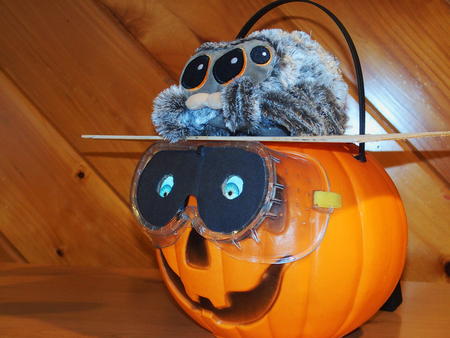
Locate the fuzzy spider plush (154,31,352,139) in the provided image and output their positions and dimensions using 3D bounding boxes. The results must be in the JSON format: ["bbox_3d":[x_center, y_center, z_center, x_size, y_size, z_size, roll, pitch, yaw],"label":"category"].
[{"bbox_3d":[0.021,-0.069,0.605,0.128,0.094,0.140,2,3,42],"label":"fuzzy spider plush"}]

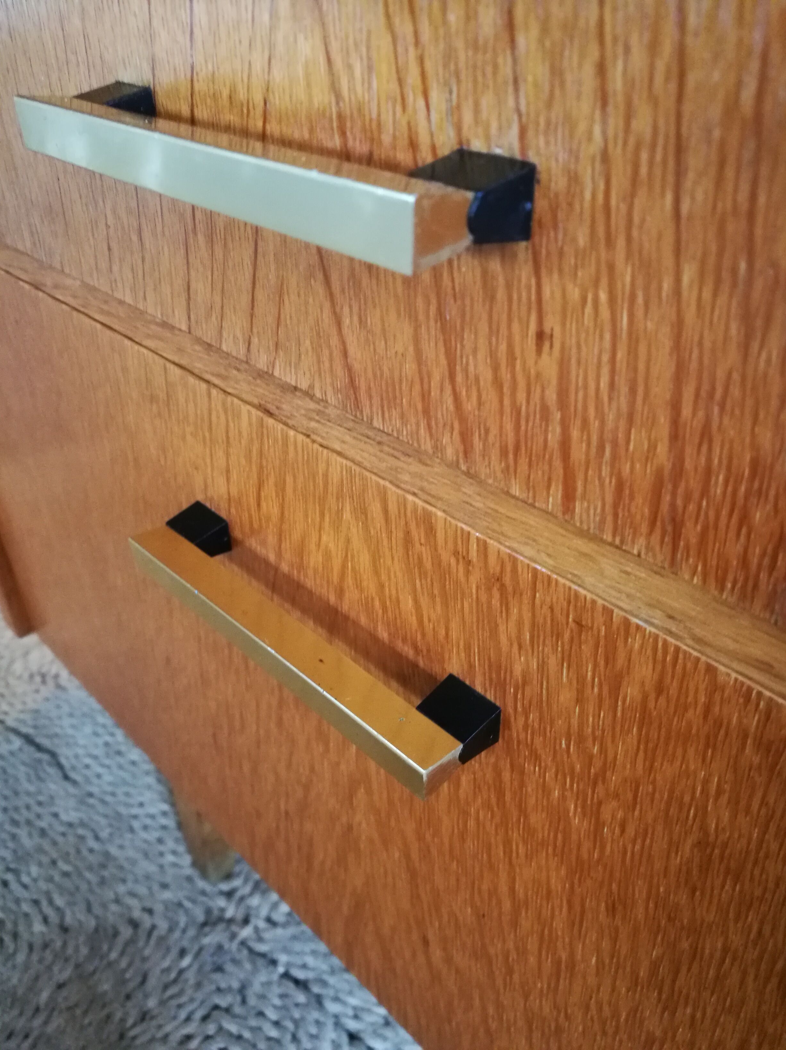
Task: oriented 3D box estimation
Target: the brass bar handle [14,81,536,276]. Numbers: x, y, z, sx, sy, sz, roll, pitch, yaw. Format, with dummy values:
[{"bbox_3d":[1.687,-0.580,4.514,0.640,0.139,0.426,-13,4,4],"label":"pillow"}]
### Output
[{"bbox_3d":[-0.029,-0.065,0.144,0.113,0.011,0.024,30,46,35],"label":"brass bar handle"}]

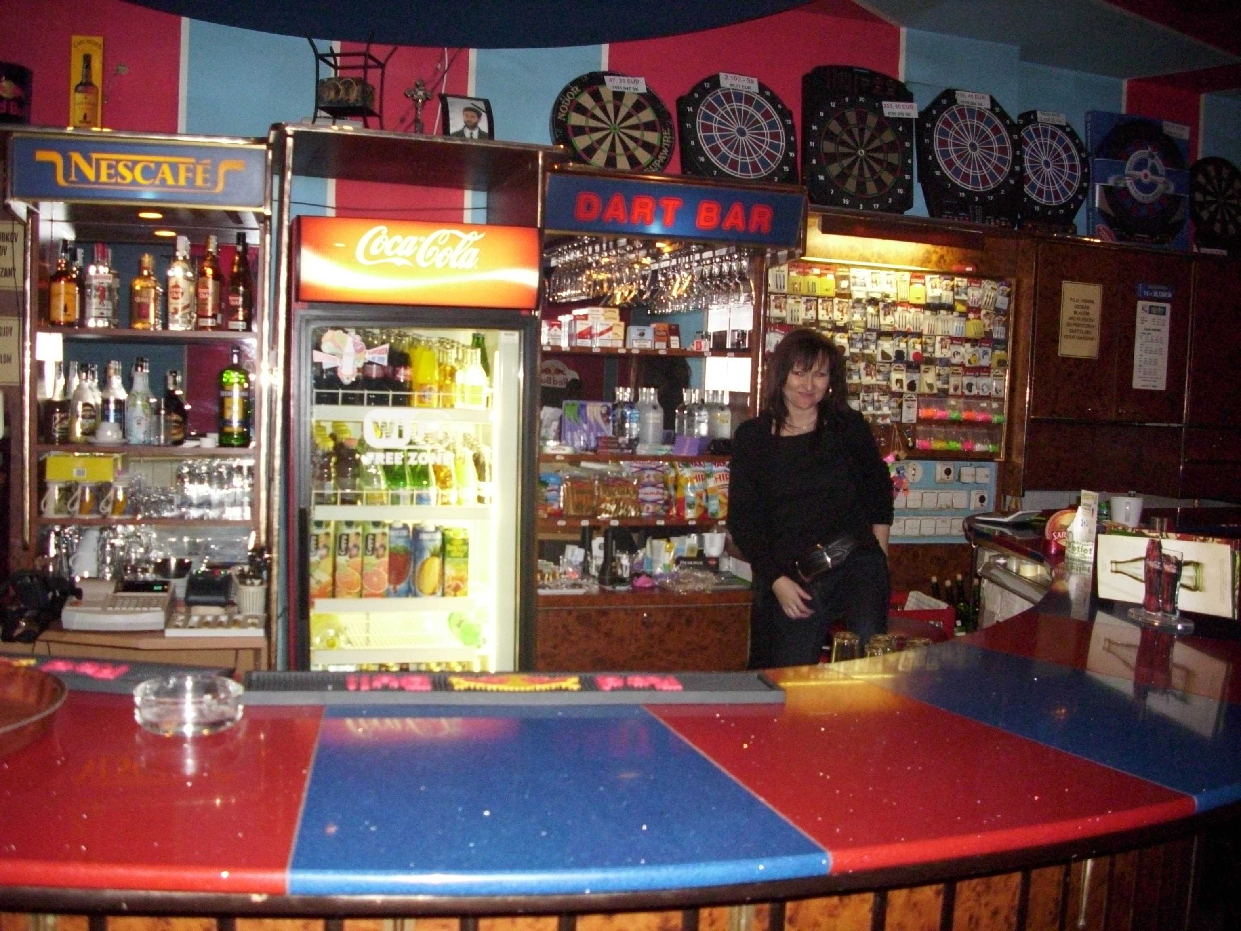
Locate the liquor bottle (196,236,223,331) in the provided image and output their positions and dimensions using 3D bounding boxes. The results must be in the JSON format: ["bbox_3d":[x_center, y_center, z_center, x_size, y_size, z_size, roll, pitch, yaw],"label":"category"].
[{"bbox_3d":[-1.337,-0.593,3.602,0.076,0.304,0.076,1,4,-15],"label":"liquor bottle"}]

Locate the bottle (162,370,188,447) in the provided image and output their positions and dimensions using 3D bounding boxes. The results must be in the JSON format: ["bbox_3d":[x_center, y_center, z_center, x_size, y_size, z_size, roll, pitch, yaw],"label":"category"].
[{"bbox_3d":[-1.445,-0.189,3.608,0.079,0.249,0.079,1,4,-15],"label":"bottle"}]

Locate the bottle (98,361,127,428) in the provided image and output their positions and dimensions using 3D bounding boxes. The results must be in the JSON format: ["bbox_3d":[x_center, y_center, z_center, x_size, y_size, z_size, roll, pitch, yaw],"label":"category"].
[{"bbox_3d":[-1.635,-0.207,3.588,0.077,0.271,0.077,1,4,-15],"label":"bottle"}]

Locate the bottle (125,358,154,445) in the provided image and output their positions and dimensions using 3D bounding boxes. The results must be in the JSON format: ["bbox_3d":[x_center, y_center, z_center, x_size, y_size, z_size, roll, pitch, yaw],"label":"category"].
[{"bbox_3d":[-1.547,-0.204,3.571,0.088,0.279,0.088,1,4,-15],"label":"bottle"}]

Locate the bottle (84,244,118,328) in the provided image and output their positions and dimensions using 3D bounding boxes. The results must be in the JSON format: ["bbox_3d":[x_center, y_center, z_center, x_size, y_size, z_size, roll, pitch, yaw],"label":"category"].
[{"bbox_3d":[-1.574,-0.542,3.360,0.088,0.255,0.082,1,4,-13],"label":"bottle"}]

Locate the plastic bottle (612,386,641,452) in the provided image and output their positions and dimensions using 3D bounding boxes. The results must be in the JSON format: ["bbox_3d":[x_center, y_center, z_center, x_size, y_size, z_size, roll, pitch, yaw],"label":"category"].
[{"bbox_3d":[0.025,-0.158,3.800,0.084,0.222,0.084,1,4,-13],"label":"plastic bottle"}]

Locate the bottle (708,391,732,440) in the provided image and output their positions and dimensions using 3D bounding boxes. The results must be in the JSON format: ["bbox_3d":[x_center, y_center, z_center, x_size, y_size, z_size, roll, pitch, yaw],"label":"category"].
[{"bbox_3d":[0.350,-0.156,3.880,0.080,0.222,0.080,1,4,-13],"label":"bottle"}]

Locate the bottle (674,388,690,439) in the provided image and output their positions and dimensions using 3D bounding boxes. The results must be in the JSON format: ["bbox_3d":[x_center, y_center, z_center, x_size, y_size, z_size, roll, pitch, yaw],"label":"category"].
[{"bbox_3d":[0.236,-0.171,4.103,0.079,0.227,0.079,1,4,-15],"label":"bottle"}]

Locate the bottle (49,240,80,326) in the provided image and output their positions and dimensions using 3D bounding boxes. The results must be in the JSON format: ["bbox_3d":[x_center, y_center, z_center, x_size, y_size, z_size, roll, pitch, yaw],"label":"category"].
[{"bbox_3d":[-1.667,-0.546,3.330,0.080,0.258,0.080,1,4,-13],"label":"bottle"}]

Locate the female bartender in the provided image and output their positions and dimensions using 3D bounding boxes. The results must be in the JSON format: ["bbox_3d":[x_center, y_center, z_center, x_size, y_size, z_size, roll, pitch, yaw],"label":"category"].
[{"bbox_3d":[0.524,0.418,3.309,0.510,1.650,0.360,3,4,12],"label":"female bartender"}]

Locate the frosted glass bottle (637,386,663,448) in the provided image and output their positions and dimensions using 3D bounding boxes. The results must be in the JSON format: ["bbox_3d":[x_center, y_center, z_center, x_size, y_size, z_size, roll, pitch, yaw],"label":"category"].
[{"bbox_3d":[0.114,-0.170,4.011,0.081,0.231,0.081,1,4,-15],"label":"frosted glass bottle"}]

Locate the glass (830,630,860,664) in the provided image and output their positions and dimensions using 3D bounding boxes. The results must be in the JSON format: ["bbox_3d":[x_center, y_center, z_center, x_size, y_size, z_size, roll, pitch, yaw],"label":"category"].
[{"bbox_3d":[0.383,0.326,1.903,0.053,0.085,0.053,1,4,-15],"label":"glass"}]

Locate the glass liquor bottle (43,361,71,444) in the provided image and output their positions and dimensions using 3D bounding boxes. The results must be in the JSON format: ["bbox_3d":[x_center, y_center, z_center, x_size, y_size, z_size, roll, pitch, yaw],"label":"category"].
[{"bbox_3d":[-1.771,-0.196,3.494,0.078,0.262,0.078,1,4,-15],"label":"glass liquor bottle"}]

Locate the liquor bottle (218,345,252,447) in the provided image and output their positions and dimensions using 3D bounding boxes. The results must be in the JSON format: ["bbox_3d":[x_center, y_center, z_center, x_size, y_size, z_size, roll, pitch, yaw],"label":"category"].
[{"bbox_3d":[-1.183,-0.213,3.410,0.100,0.308,0.075,1,4,-13],"label":"liquor bottle"}]

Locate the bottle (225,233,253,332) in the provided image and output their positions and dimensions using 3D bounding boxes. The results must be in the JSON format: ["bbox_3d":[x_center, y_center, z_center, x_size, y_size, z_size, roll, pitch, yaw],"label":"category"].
[{"bbox_3d":[-1.177,-0.566,3.440,0.078,0.303,0.078,1,4,-13],"label":"bottle"}]

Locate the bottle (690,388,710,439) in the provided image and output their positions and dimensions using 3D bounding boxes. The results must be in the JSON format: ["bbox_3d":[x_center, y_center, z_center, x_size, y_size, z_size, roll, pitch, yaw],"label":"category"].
[{"bbox_3d":[0.269,-0.157,3.860,0.080,0.222,0.080,1,4,-13],"label":"bottle"}]

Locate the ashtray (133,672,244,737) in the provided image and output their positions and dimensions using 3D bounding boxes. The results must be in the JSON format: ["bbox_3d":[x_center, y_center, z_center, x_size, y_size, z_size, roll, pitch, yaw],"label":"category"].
[{"bbox_3d":[-0.447,0.247,1.152,0.106,0.035,0.106,1,4,-21],"label":"ashtray"}]

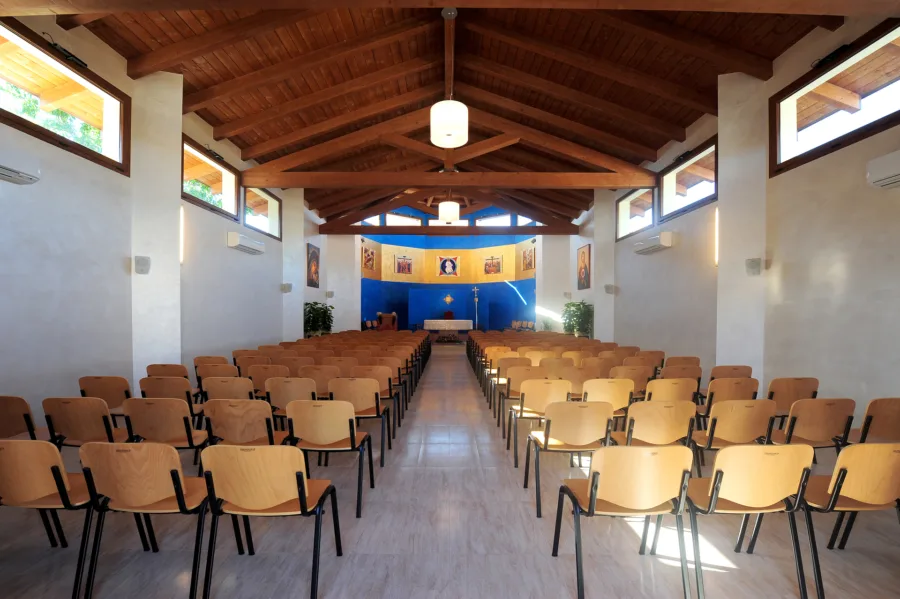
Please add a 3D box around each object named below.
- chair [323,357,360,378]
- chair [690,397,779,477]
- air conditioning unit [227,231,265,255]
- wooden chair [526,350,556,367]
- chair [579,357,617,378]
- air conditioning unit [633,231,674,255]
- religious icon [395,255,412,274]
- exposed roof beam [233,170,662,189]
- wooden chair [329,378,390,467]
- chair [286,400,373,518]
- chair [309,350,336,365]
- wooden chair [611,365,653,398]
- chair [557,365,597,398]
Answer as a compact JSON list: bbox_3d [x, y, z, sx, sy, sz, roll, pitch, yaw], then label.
[{"bbox_3d":[-1.491,1.215,4.989,0.540,0.815,0.500,0,-2,0],"label":"chair"},{"bbox_3d":[2.035,1.119,2.621,0.540,0.815,0.500,0,-2,0],"label":"chair"},{"bbox_3d":[-3.800,-1.040,6.570,0.200,0.270,0.850,0,-2,0],"label":"air conditioning unit"},{"bbox_3d":[1.432,1.219,5.706,0.530,0.800,0.510,0,-2,0],"label":"wooden chair"},{"bbox_3d":[1.958,1.177,4.811,0.530,0.820,0.500,0,-2,-2],"label":"chair"},{"bbox_3d":[4.480,-1.224,7.720,0.230,0.310,1.000,0,-2,0],"label":"air conditioning unit"},{"bbox_3d":[-2.235,-1.676,16.880,0.940,0.920,0.050,1,-2,-35],"label":"religious icon"},{"bbox_3d":[0.000,-2.656,7.830,9.200,0.330,0.200,0,-2,0],"label":"exposed roof beam"},{"bbox_3d":[-0.890,1.153,3.451,0.540,0.815,0.500,0,-2,0],"label":"wooden chair"},{"bbox_3d":[-0.897,1.119,2.621,0.540,0.815,0.500,0,-2,0],"label":"chair"},{"bbox_3d":[-2.022,1.235,5.760,0.535,0.815,0.500,0,-2,2],"label":"chair"},{"bbox_3d":[2.014,1.158,4.122,0.530,0.820,0.500,0,-2,-2],"label":"wooden chair"},{"bbox_3d":[1.465,1.183,4.199,0.540,0.815,0.500,0,-2,0],"label":"chair"}]

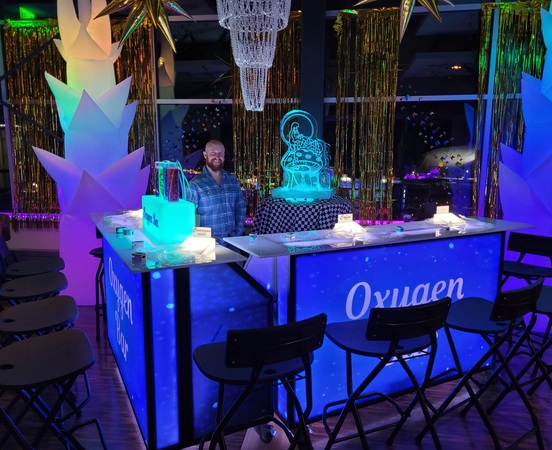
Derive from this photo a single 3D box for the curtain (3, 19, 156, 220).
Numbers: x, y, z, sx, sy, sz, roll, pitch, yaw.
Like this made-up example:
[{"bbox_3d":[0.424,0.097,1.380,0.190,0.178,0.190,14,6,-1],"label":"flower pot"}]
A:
[{"bbox_3d":[-2.843,-1.410,6.588,2.318,3.033,0.050,1,9,7],"label":"curtain"}]

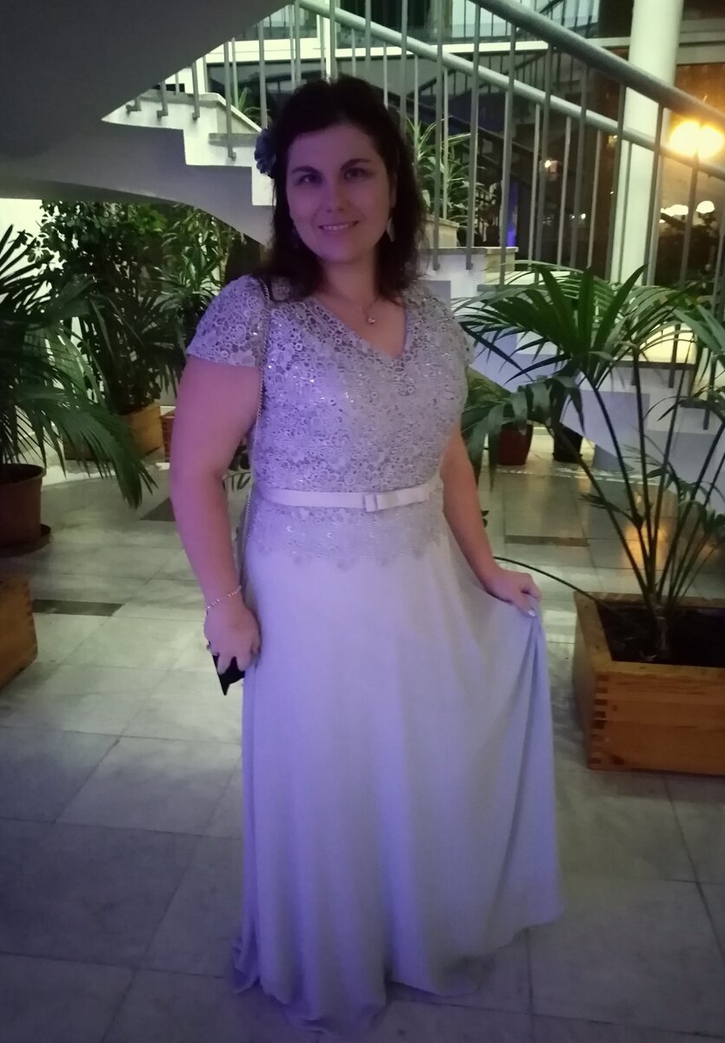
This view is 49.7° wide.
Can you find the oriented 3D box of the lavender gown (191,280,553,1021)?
[{"bbox_3d":[0.053,0.239,1.489,0.700,1.370,0.450,-9,20,-22],"label":"lavender gown"}]

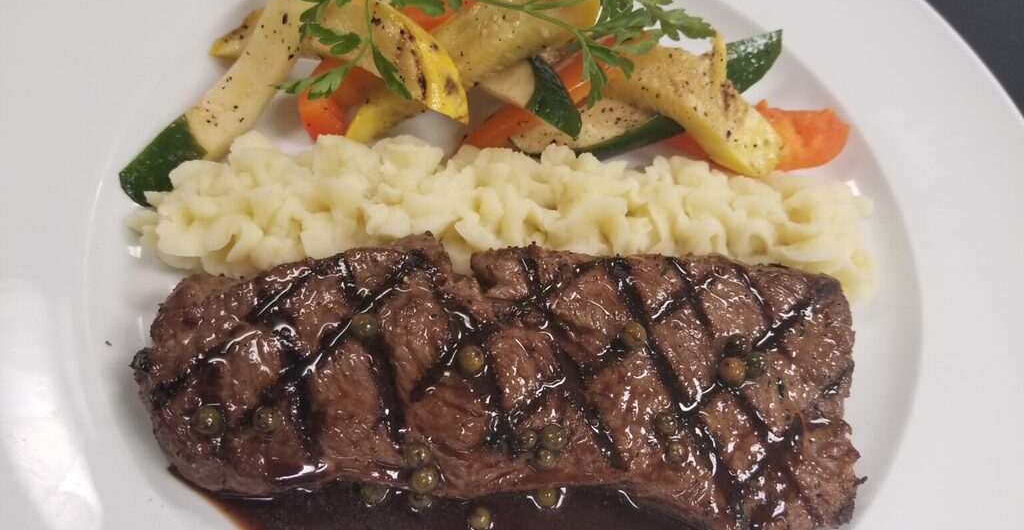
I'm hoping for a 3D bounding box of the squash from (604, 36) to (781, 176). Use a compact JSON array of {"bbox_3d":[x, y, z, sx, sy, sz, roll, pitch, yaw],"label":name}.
[{"bbox_3d":[0.050,-0.044,0.213,0.053,0.019,0.022,30,63,-5],"label":"squash"}]

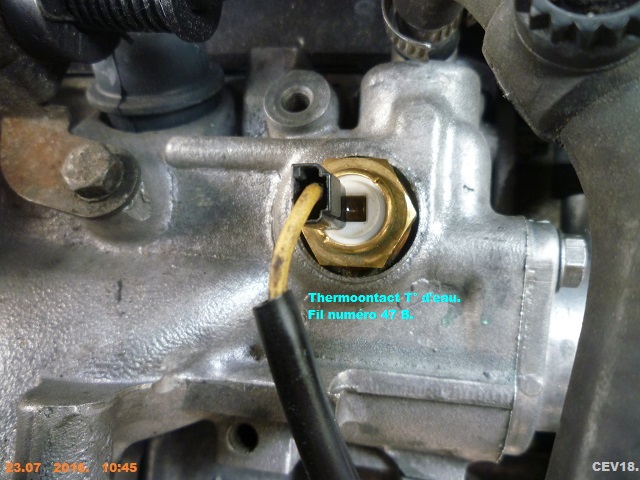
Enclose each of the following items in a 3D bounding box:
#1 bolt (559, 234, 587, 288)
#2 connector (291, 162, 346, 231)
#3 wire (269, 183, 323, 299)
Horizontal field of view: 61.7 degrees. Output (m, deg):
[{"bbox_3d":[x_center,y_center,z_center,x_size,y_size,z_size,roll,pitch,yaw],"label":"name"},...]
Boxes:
[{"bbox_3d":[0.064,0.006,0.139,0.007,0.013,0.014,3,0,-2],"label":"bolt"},{"bbox_3d":[0.000,-0.010,0.127,0.009,0.013,0.019,0,-2,11],"label":"connector"},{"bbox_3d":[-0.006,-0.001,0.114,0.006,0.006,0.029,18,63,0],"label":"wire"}]

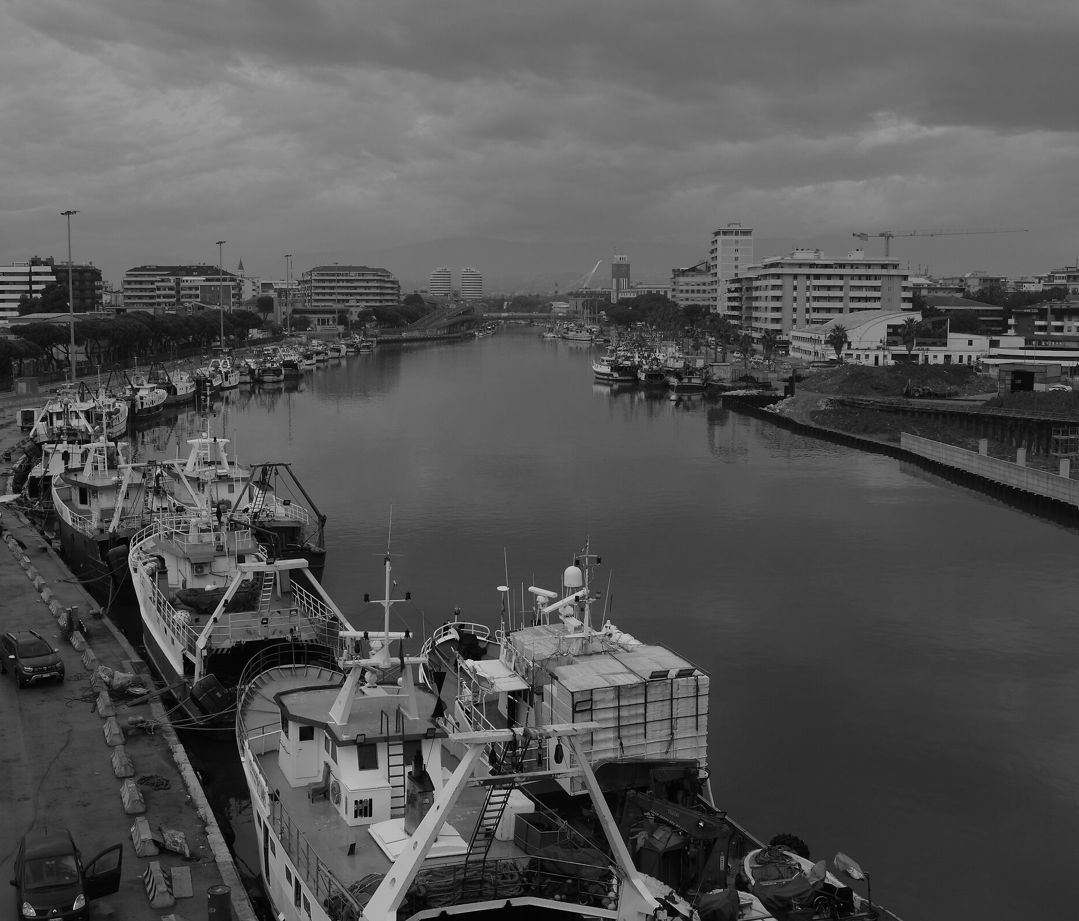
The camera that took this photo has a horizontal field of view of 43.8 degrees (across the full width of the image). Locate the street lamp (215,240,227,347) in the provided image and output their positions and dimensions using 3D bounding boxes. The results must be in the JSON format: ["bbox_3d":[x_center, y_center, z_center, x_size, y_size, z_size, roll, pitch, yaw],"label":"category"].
[{"bbox_3d":[-93.145,-48.172,392.977,3.200,30.800,2.800,-2,7,-17],"label":"street lamp"}]

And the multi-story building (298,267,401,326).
[{"bbox_3d":[-93.060,-79.100,652.220,44.000,28.800,20.000,-3,8,-22],"label":"multi-story building"}]

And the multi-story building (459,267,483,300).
[{"bbox_3d":[-78.966,-201.955,1572.095,25.000,46.800,25.000,0,7,0],"label":"multi-story building"}]

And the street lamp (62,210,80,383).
[{"bbox_3d":[-85.531,-29.754,244.878,3.200,30.800,2.800,-2,7,-17],"label":"street lamp"}]

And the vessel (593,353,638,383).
[{"bbox_3d":[16.109,-19.539,277.775,9.600,6.400,3.400,3,8,25],"label":"vessel"}]

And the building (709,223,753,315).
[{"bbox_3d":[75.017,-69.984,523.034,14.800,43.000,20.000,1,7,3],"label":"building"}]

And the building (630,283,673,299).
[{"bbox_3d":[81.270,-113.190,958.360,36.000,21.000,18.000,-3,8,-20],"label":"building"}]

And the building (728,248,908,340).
[{"bbox_3d":[87.170,-50.530,426.930,39.620,30.410,84.000,1,7,1],"label":"building"}]

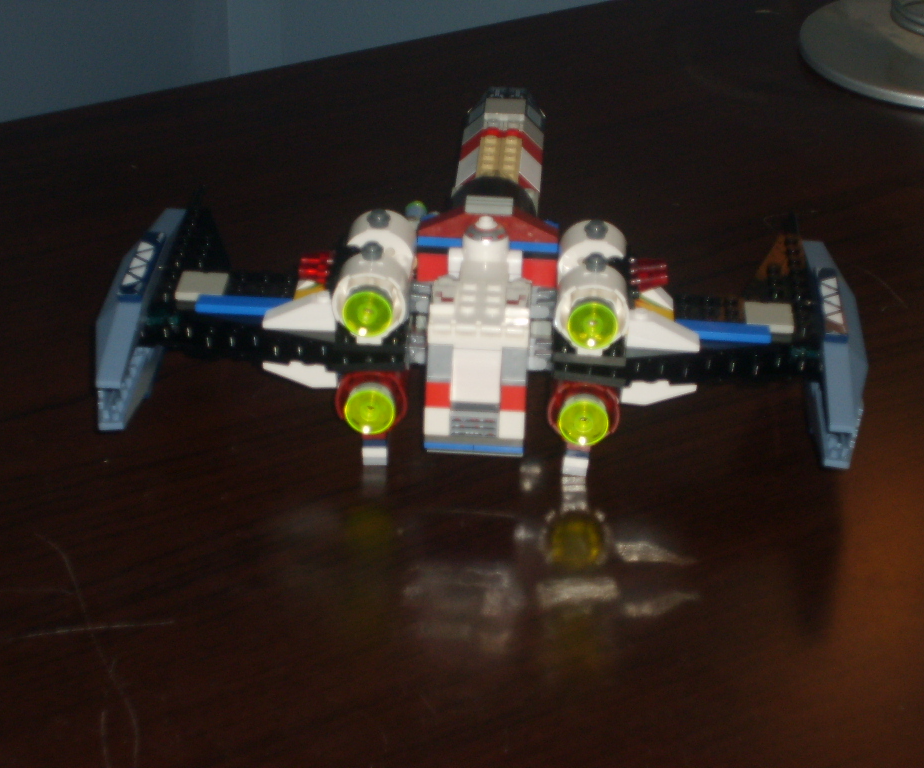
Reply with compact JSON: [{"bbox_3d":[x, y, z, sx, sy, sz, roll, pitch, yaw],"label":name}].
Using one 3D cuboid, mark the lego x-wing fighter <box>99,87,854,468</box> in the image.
[{"bbox_3d":[0.011,-0.046,0.859,0.255,0.076,0.249,3,30,2],"label":"lego x-wing fighter"}]

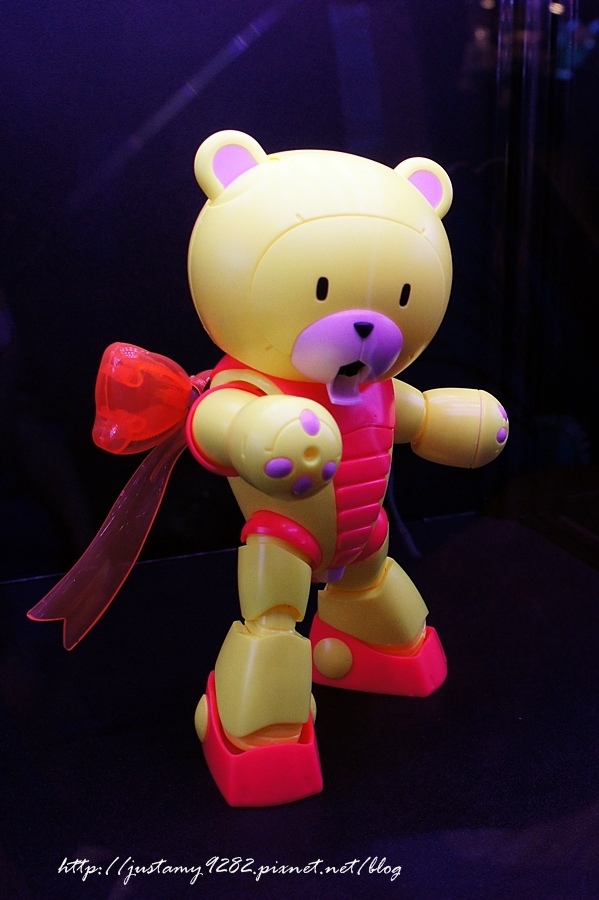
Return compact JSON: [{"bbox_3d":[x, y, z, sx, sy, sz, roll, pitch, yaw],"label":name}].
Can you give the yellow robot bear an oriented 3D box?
[{"bbox_3d":[0.008,0.002,0.160,0.070,0.130,0.059,-16,21,-40],"label":"yellow robot bear"}]

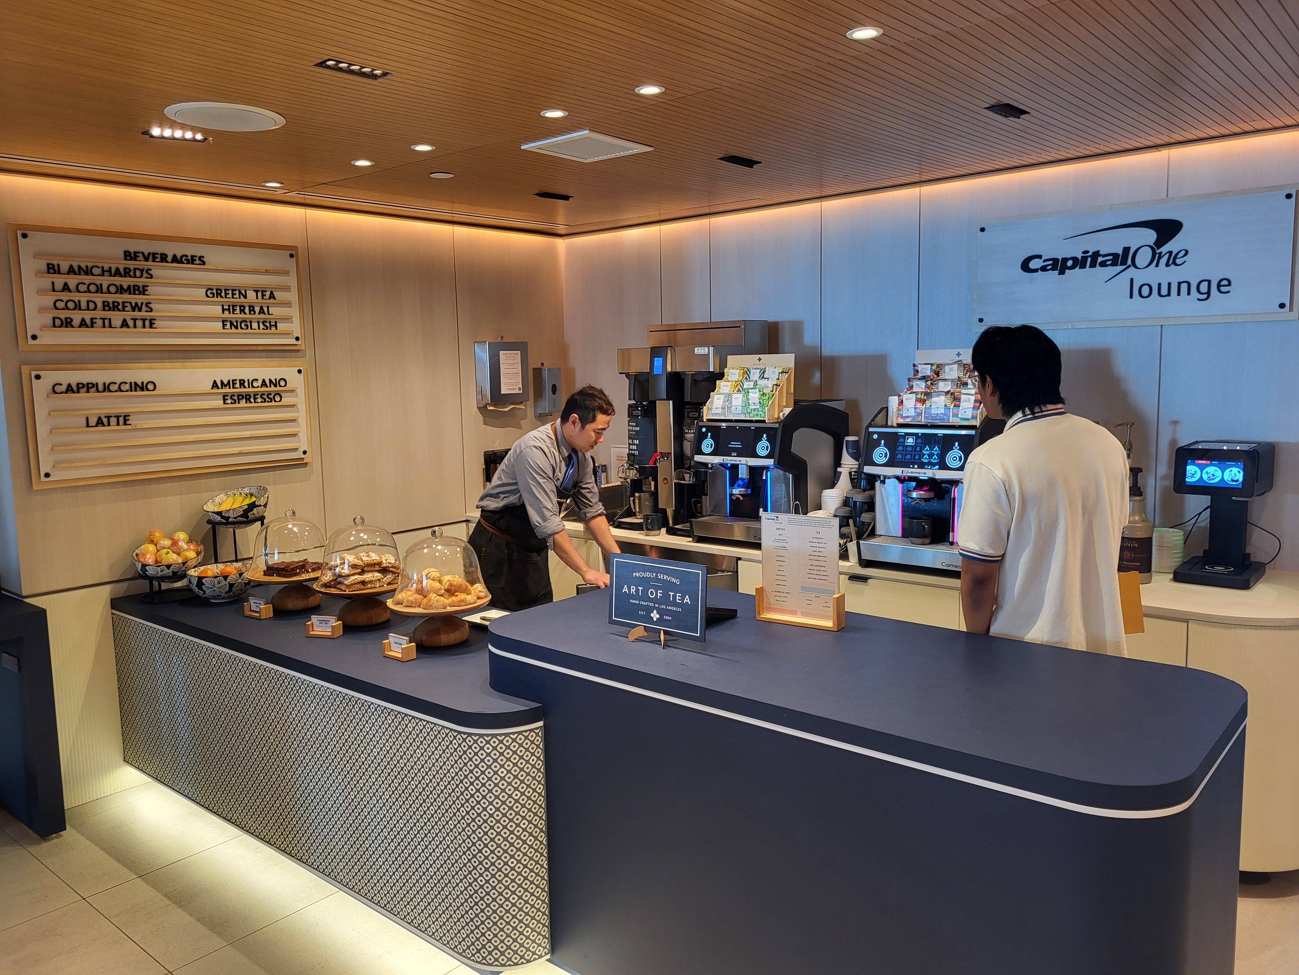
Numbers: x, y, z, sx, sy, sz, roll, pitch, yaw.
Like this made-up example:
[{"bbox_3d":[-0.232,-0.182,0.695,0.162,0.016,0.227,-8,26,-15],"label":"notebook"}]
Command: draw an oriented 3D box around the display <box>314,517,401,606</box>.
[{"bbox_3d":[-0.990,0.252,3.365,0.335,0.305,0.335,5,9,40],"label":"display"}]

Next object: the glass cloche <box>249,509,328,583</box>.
[{"bbox_3d":[-1.311,0.197,3.599,0.315,0.235,0.315,5,9,40],"label":"glass cloche"}]

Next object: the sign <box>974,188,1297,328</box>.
[{"bbox_3d":[1.798,-0.847,3.720,1.145,0.460,0.045,5,9,40],"label":"sign"}]

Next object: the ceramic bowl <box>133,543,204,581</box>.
[{"bbox_3d":[-1.781,0.290,3.635,0.241,0.112,0.241,1,19,-1],"label":"ceramic bowl"}]

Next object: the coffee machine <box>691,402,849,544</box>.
[{"bbox_3d":[0.535,-0.073,4.314,0.425,0.590,0.610,5,9,40],"label":"coffee machine"}]

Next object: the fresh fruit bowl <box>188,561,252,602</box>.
[{"bbox_3d":[-1.567,0.357,3.597,0.241,0.112,0.241,-1,7,0],"label":"fresh fruit bowl"}]

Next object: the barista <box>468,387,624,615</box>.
[{"bbox_3d":[-0.396,0.377,3.941,0.680,1.570,0.500,3,8,32],"label":"barista"}]

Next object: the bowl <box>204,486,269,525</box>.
[{"bbox_3d":[-1.540,0.094,3.680,0.241,0.112,0.241,-7,21,3],"label":"bowl"}]

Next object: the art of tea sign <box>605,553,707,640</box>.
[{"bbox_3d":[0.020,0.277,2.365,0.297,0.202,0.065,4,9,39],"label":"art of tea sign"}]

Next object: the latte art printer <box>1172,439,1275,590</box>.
[{"bbox_3d":[1.929,0.080,3.288,0.240,0.456,0.286,4,9,39],"label":"latte art printer"}]

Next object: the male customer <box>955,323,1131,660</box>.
[{"bbox_3d":[1.137,0.400,2.837,0.480,1.726,0.320,-2,7,-5],"label":"male customer"}]

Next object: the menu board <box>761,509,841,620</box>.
[{"bbox_3d":[0.391,0.210,2.513,0.231,0.283,0.057,3,8,34],"label":"menu board"}]

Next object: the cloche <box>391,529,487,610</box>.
[{"bbox_3d":[-0.672,0.245,3.097,0.310,0.235,0.310,-1,7,0],"label":"cloche"}]

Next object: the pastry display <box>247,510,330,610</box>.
[{"bbox_3d":[-1.254,0.248,3.446,0.311,0.351,0.311,4,9,39],"label":"pastry display"}]

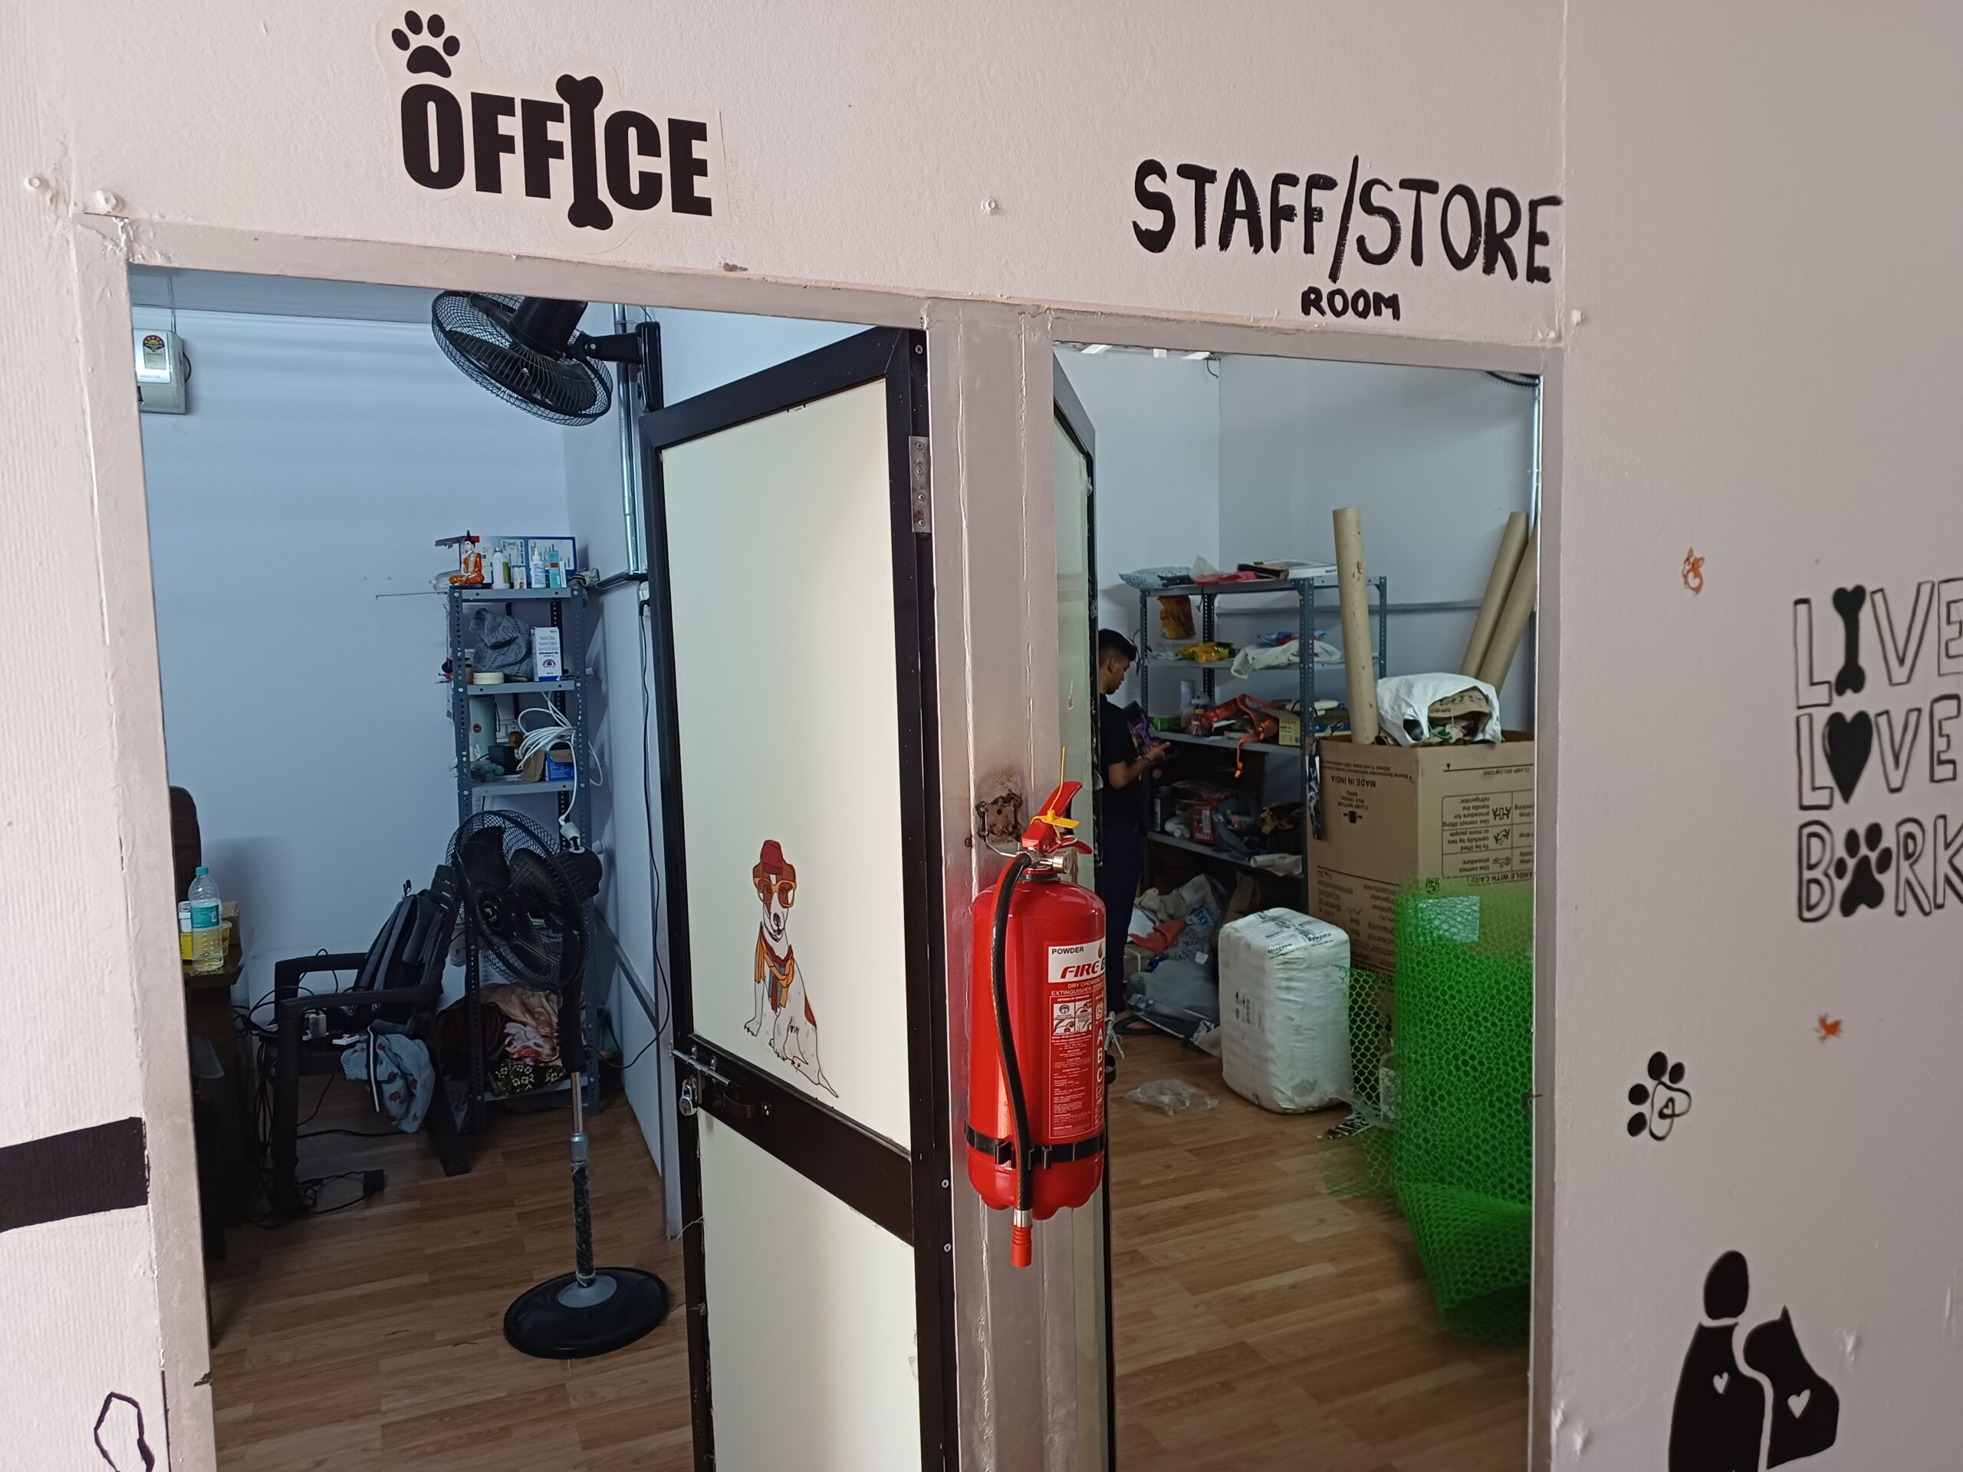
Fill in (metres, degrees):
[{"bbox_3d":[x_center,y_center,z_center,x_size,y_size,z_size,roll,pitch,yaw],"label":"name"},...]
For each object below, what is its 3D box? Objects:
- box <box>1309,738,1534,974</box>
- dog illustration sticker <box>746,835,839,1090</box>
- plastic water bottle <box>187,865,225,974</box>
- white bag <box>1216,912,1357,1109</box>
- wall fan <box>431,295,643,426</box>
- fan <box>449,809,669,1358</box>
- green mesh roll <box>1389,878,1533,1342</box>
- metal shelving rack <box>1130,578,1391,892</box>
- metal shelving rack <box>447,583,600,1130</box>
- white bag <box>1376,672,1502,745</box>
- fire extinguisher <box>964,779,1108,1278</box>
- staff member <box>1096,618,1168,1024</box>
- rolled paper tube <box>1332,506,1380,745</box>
[{"bbox_3d":[1.651,0.601,4.679,0.690,1.200,0.580,-3,5,-21],"label":"box"},{"bbox_3d":[-0.286,0.324,1.902,0.008,0.341,0.272,-5,6,-37],"label":"dog illustration sticker"},{"bbox_3d":[-2.012,0.475,3.380,0.076,0.270,0.076,-3,5,-23],"label":"plastic water bottle"},{"bbox_3d":[1.061,0.960,4.569,0.305,0.590,0.360,-3,5,-22],"label":"white bag"},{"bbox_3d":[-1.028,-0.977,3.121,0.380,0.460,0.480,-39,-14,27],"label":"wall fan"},{"bbox_3d":[-0.985,0.775,3.087,0.450,1.230,0.390,2,6,37],"label":"fan"},{"bbox_3d":[1.332,0.896,3.186,0.600,0.920,0.620,1,5,23],"label":"green mesh roll"},{"bbox_3d":[1.153,0.264,5.552,0.380,1.820,1.220,-3,5,-22],"label":"metal shelving rack"},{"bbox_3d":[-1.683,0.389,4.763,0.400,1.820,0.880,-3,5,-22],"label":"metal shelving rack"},{"bbox_3d":[1.580,-0.077,4.501,0.370,0.250,0.300,-3,5,-21],"label":"white bag"},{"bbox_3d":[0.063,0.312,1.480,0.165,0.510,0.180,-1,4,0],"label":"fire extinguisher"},{"bbox_3d":[0.563,0.384,5.342,0.400,1.640,0.460,-2,5,-13],"label":"staff member"},{"bbox_3d":[1.374,0.212,4.585,0.090,2.000,0.090,-10,7,-20],"label":"rolled paper tube"}]

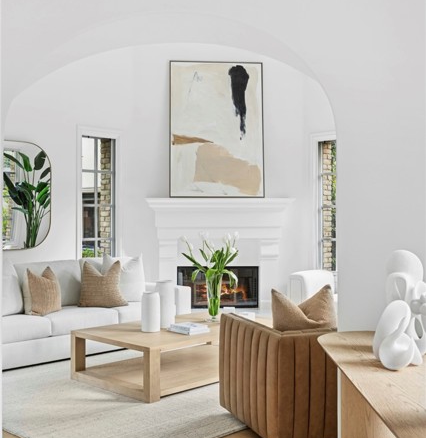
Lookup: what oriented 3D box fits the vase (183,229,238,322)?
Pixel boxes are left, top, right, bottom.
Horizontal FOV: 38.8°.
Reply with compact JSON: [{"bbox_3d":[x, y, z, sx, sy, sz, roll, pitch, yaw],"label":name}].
[{"bbox_3d":[-0.030,0.554,5.820,0.550,0.856,0.500,0,0,0],"label":"vase"}]

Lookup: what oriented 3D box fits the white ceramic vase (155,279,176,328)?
[{"bbox_3d":[-0.430,0.773,5.500,0.185,0.415,0.185,0,0,0],"label":"white ceramic vase"}]

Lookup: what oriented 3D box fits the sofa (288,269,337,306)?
[{"bbox_3d":[1.400,1.000,6.740,0.850,0.800,0.870,0,0,44],"label":"sofa"}]

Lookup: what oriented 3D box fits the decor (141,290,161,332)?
[{"bbox_3d":[-0.545,0.815,5.320,0.165,0.334,0.165,0,0,0],"label":"decor"}]

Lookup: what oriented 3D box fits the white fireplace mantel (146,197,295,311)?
[{"bbox_3d":[0.090,0.451,7.690,1.850,1.420,0.300,0,0,-3],"label":"white fireplace mantel"}]

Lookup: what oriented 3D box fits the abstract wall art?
[{"bbox_3d":[0.040,-1.150,7.740,1.235,1.785,0.050,0,-4,-5],"label":"abstract wall art"}]

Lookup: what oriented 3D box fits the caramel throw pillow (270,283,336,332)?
[{"bbox_3d":[0.630,0.690,4.000,0.480,0.490,0.170,0,10,-21],"label":"caramel throw pillow"}]

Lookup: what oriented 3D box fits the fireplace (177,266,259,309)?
[{"bbox_3d":[0.068,0.880,7.860,1.050,0.560,0.300,0,0,-3],"label":"fireplace"}]

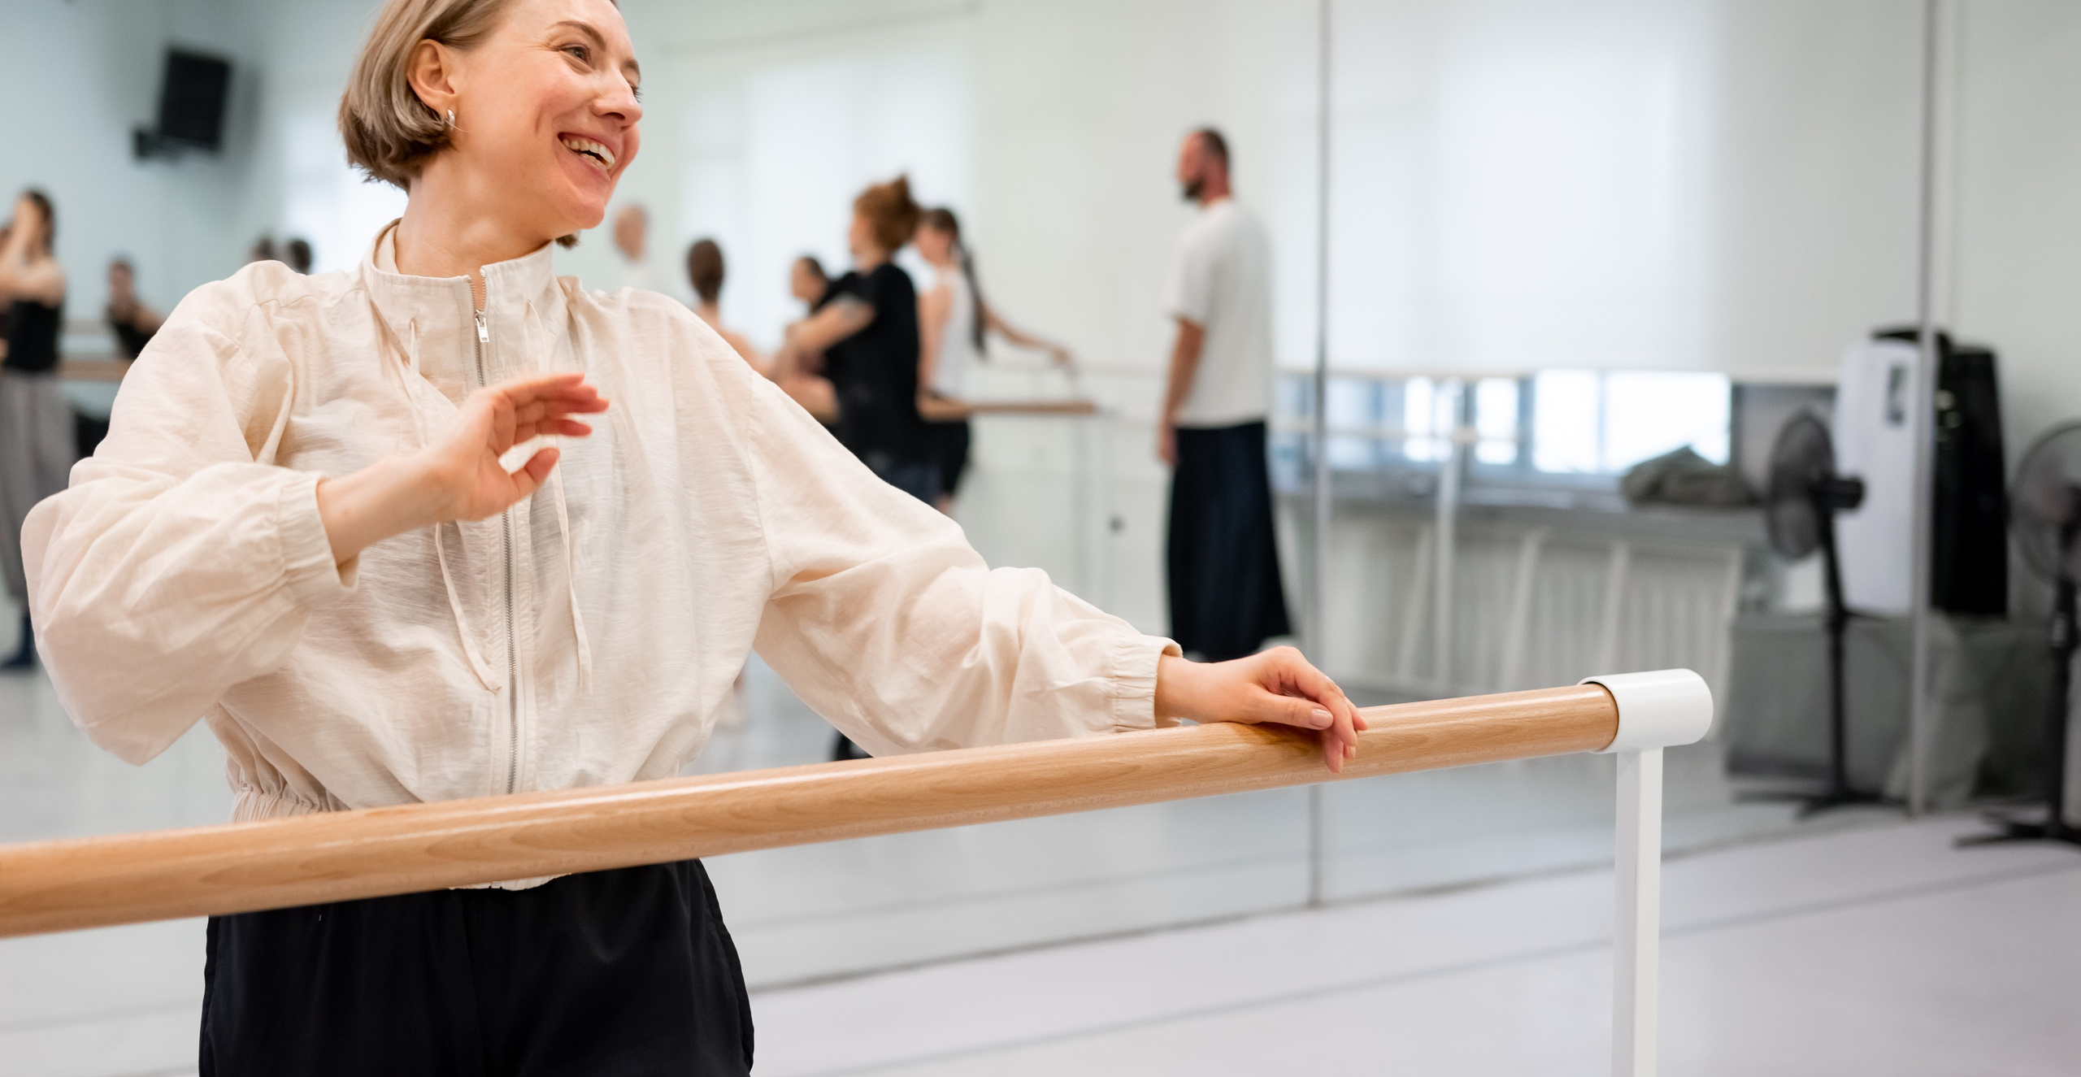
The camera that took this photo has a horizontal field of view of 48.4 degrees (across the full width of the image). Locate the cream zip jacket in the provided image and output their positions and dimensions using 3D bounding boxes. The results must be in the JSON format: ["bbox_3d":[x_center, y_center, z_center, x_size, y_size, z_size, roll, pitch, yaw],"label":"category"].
[{"bbox_3d":[-0.318,0.002,1.645,0.730,0.470,0.420,-1,4,-25],"label":"cream zip jacket"}]

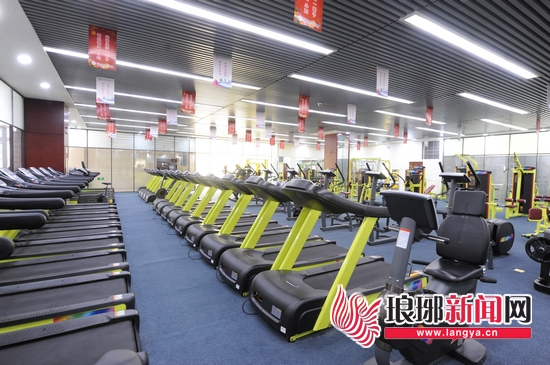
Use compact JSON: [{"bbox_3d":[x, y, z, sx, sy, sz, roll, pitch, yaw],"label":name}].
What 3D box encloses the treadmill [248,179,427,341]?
[{"bbox_3d":[0.847,0.732,3.580,2.162,1.503,0.890,0,3,-30],"label":"treadmill"}]

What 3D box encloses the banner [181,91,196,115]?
[{"bbox_3d":[-2.439,-2.281,8.216,0.390,0.610,0.030,0,3,-30],"label":"banner"}]

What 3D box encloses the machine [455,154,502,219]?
[{"bbox_3d":[7.879,0.225,11.083,1.400,2.340,1.100,0,3,-30],"label":"machine"}]

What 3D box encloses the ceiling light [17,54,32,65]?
[{"bbox_3d":[-4.597,-2.262,5.340,0.180,0.050,0.180,0,3,-30],"label":"ceiling light"}]

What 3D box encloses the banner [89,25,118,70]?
[{"bbox_3d":[-2.417,-1.890,4.073,0.340,0.550,0.015,0,3,-30],"label":"banner"}]

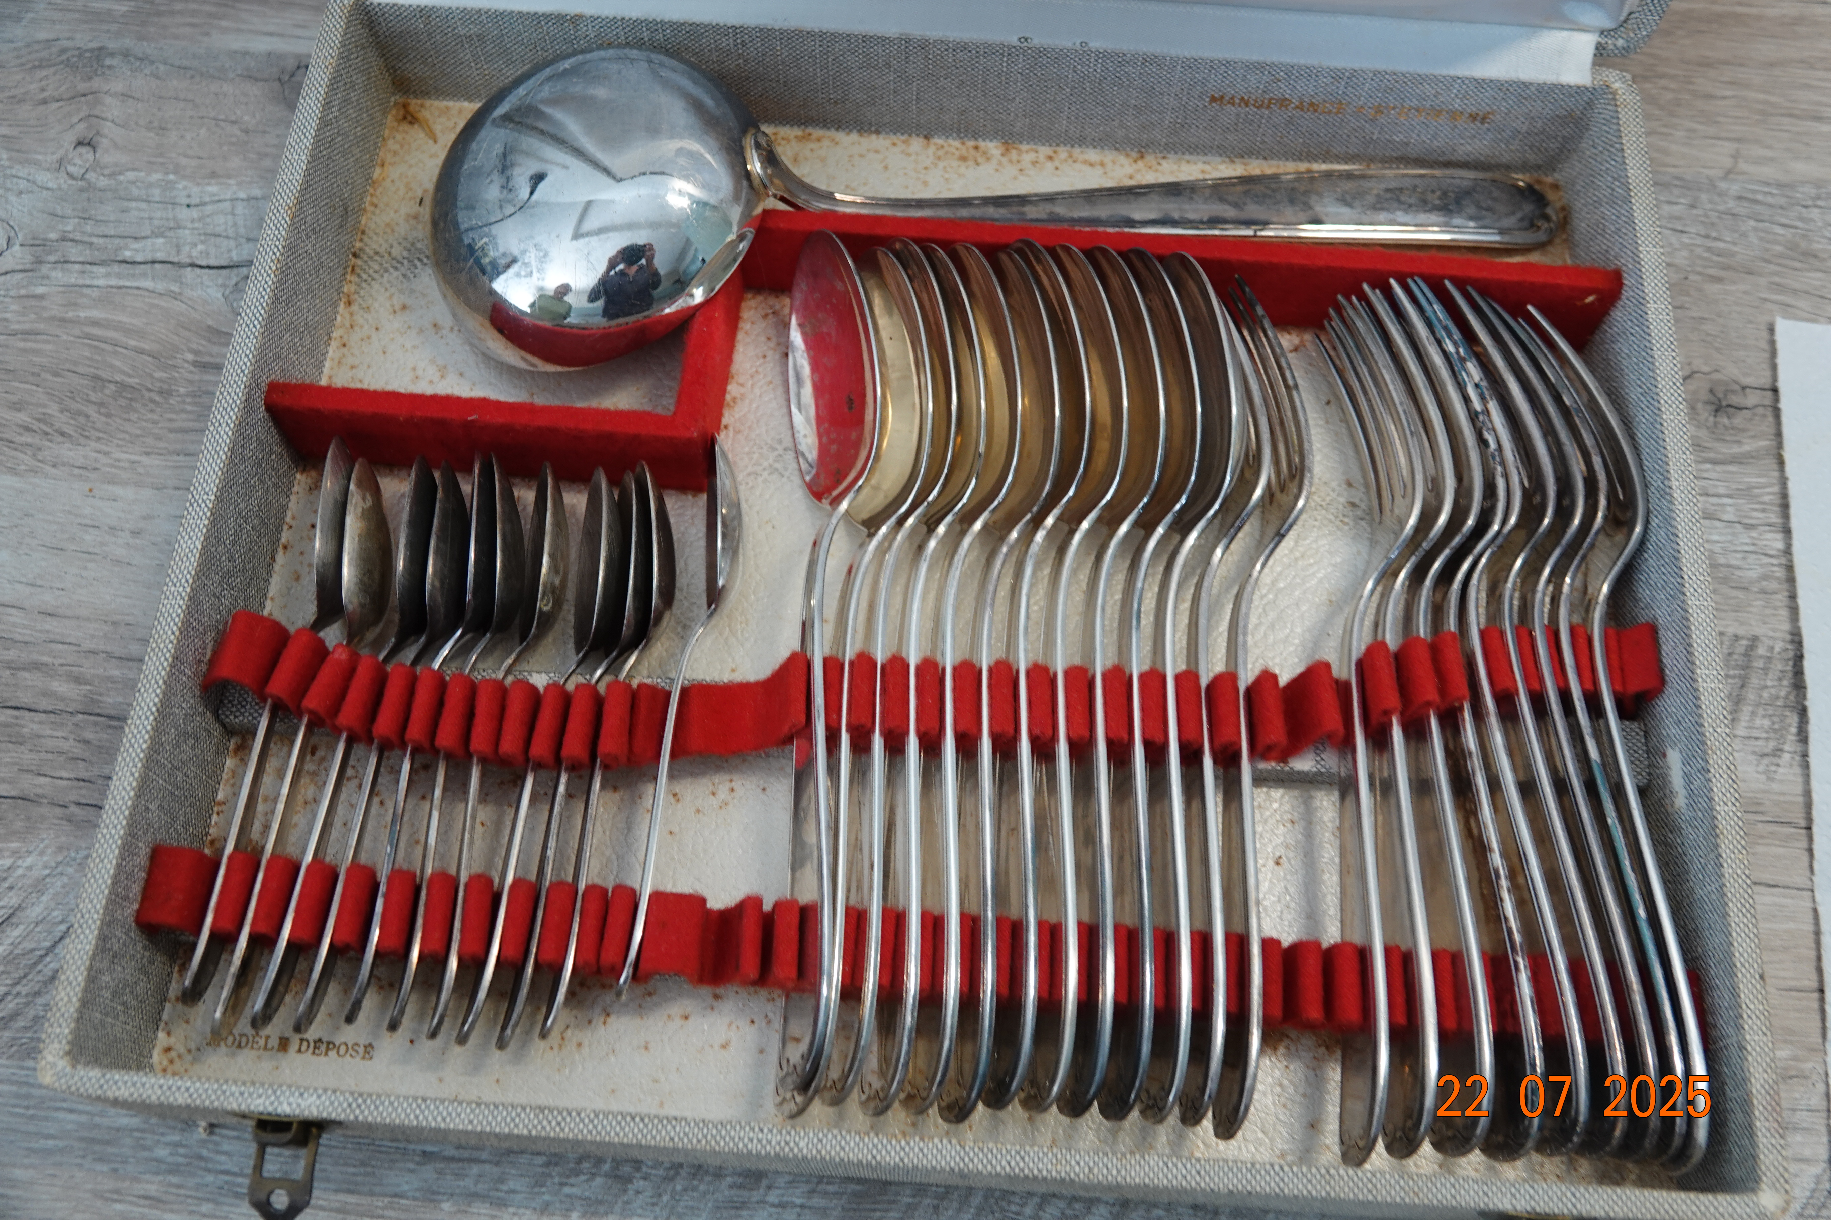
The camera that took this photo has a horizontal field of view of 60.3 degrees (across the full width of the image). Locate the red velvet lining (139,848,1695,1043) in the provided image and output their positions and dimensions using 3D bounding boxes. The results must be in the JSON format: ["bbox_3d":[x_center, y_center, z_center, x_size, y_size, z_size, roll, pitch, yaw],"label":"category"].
[{"bbox_3d":[-0.003,0.075,0.347,0.328,0.022,0.018,4,67,1],"label":"red velvet lining"}]

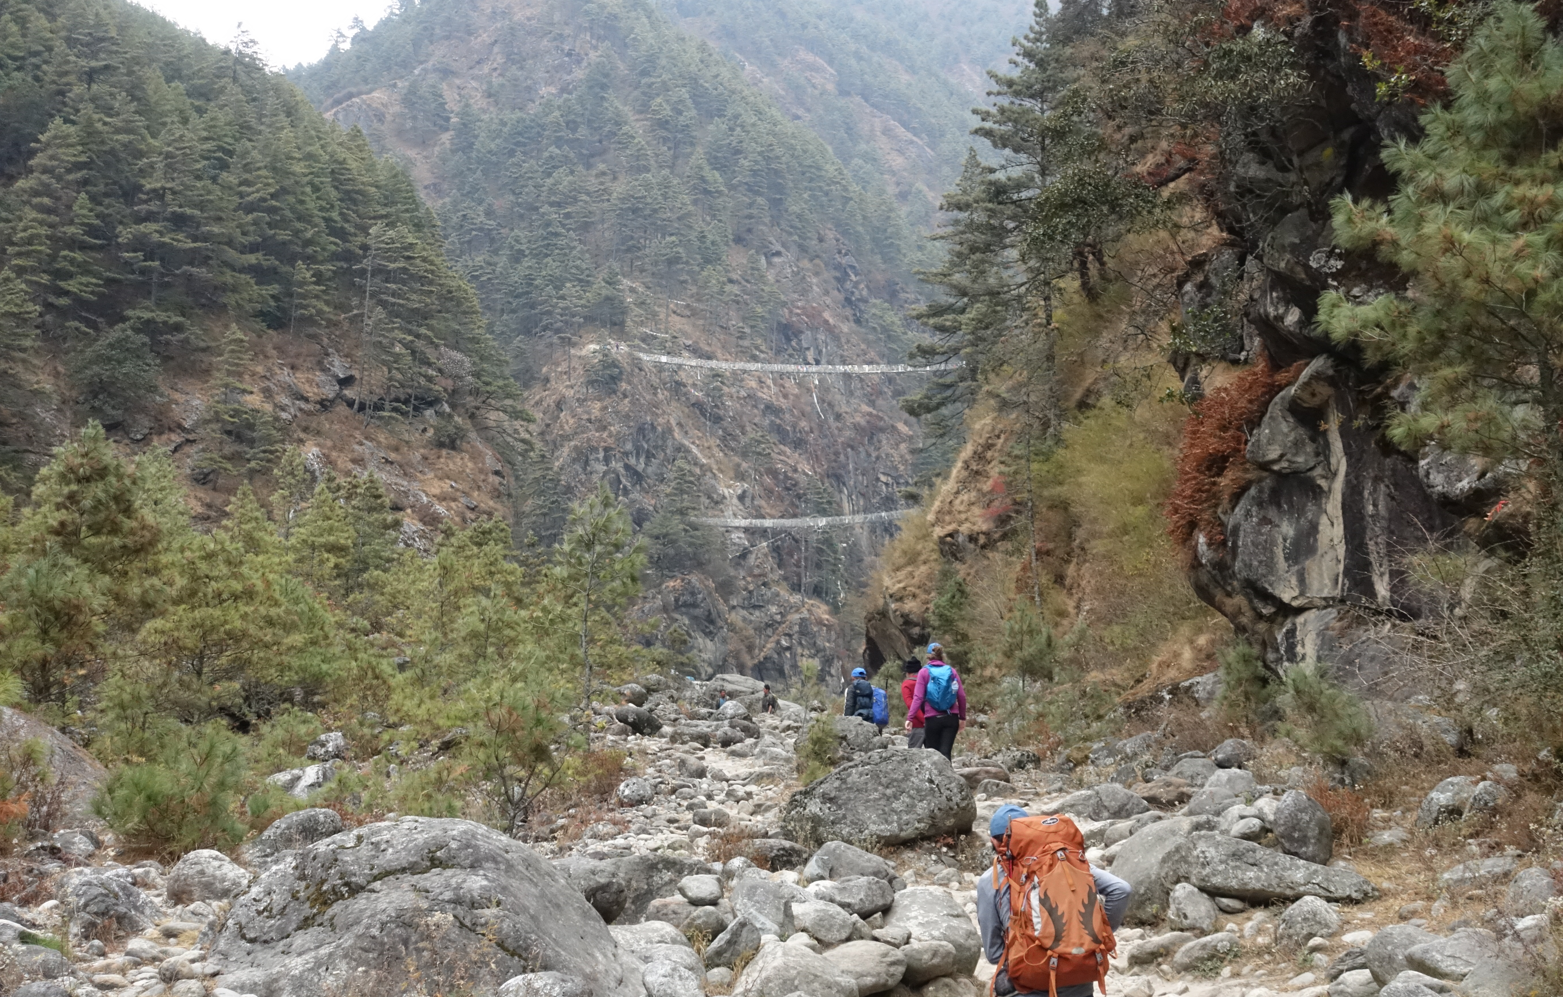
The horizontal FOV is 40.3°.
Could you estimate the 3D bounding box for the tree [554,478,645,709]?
[{"bbox_3d":[-2.841,1.762,32.791,1.450,4.000,1.450,0,-6,0],"label":"tree"}]

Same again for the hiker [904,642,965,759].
[{"bbox_3d":[1.549,2.303,21.412,0.600,1.690,0.480,1,-6,-10],"label":"hiker"}]

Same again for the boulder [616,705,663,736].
[{"bbox_3d":[-2.474,3.880,36.971,0.800,0.560,0.620,0,-6,0],"label":"boulder"}]

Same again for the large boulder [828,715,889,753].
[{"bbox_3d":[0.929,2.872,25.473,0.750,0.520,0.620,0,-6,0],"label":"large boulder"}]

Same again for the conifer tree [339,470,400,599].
[{"bbox_3d":[-12.187,1.193,62.791,1.800,4.000,1.800,0,-6,0],"label":"conifer tree"}]

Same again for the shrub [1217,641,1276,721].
[{"bbox_3d":[5.242,2.061,23.951,0.650,0.930,0.620,0,-6,0],"label":"shrub"}]

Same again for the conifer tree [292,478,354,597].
[{"bbox_3d":[-12.950,1.235,59.801,1.850,3.800,1.850,0,-6,0],"label":"conifer tree"}]

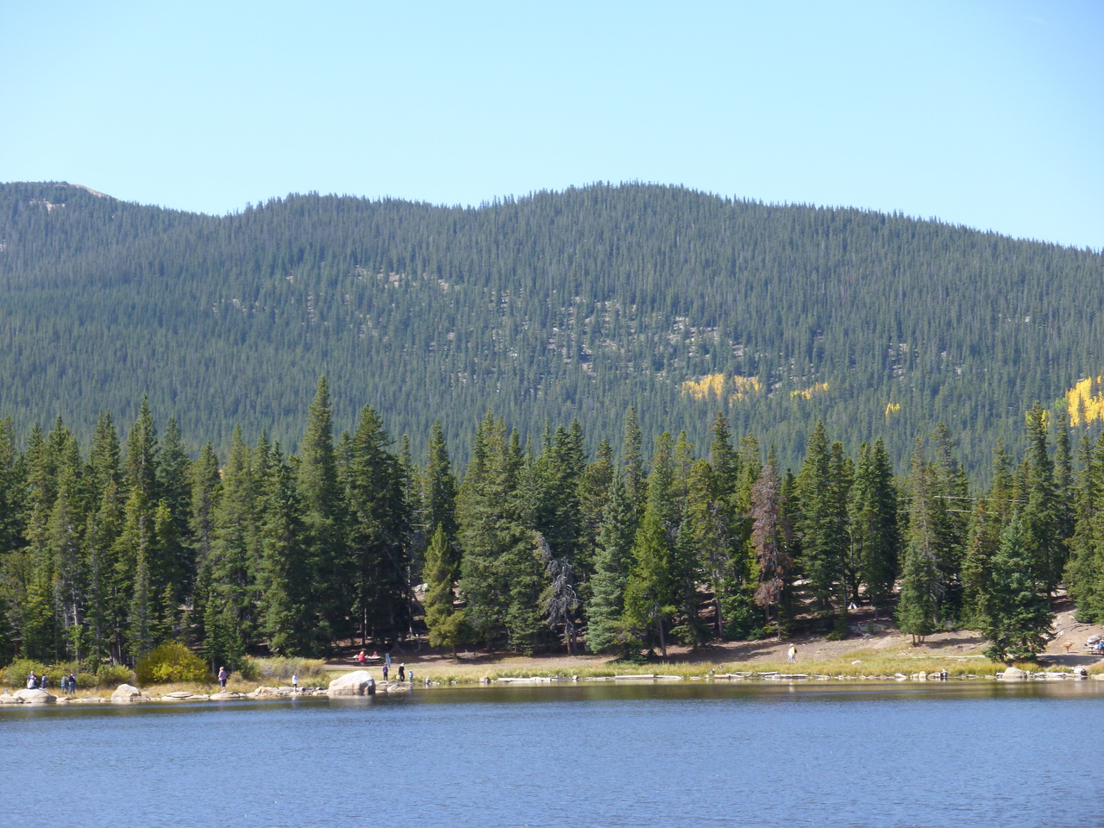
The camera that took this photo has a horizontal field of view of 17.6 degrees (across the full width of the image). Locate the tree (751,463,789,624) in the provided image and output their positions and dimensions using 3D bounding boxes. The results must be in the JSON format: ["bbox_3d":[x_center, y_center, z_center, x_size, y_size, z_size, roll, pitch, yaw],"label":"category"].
[{"bbox_3d":[20.610,12.450,338.000,3.590,15.670,3.590,0,-3,0],"label":"tree"}]

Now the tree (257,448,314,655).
[{"bbox_3d":[-19.590,10.220,263.000,4.190,15.300,4.190,0,-3,0],"label":"tree"}]

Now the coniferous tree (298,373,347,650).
[{"bbox_3d":[-20.460,8.870,318.000,4.450,24.420,4.450,0,-3,0],"label":"coniferous tree"}]

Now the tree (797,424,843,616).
[{"bbox_3d":[25.870,10.290,345.000,4.670,19.160,4.670,0,-3,0],"label":"tree"}]

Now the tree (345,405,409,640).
[{"bbox_3d":[-15.790,10.260,323.000,5.770,22.310,5.770,0,-3,0],"label":"tree"}]

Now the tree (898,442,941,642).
[{"bbox_3d":[34.320,12.140,334.000,4.030,19.030,4.030,0,-3,0],"label":"tree"}]

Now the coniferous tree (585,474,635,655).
[{"bbox_3d":[5.250,13.490,322.000,4.510,16.640,4.510,0,-3,0],"label":"coniferous tree"}]

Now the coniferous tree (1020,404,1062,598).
[{"bbox_3d":[50.610,9.160,370.000,4.290,20.730,4.290,0,-3,0],"label":"coniferous tree"}]

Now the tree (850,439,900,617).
[{"bbox_3d":[31.650,11.200,350.000,4.730,17.580,4.730,0,-3,0],"label":"tree"}]

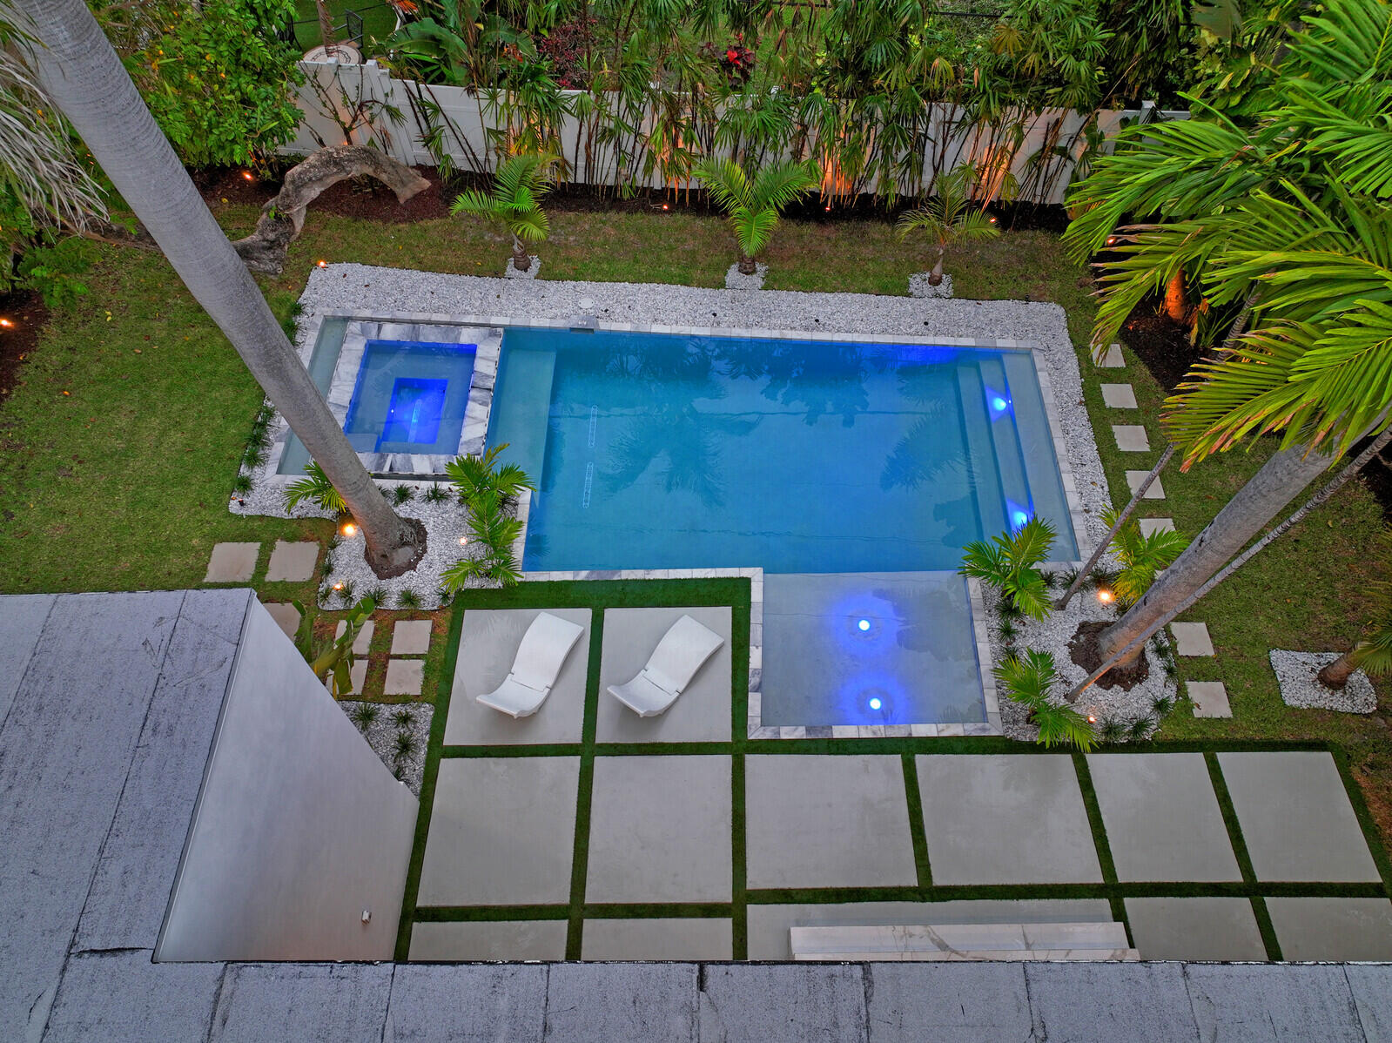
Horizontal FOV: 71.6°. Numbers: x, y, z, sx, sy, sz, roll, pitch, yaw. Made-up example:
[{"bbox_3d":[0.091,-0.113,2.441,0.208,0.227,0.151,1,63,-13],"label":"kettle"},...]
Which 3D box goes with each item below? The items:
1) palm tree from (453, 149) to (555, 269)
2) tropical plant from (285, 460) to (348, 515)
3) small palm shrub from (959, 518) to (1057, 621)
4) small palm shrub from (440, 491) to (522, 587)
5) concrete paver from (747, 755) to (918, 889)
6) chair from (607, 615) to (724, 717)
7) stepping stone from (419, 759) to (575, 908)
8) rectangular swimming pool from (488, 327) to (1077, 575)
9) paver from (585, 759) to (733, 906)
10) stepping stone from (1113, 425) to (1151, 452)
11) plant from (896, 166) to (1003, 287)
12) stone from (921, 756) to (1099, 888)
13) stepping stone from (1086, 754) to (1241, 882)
[{"bbox_3d":[-2.922,-4.769,15.234,1.600,2.000,1.450,0,57,0],"label":"palm tree"},{"bbox_3d":[-4.888,-0.408,13.031,1.200,0.920,1.050,0,57,0],"label":"tropical plant"},{"bbox_3d":[3.709,0.662,11.476,1.150,1.060,1.100,-1,55,2],"label":"small palm shrub"},{"bbox_3d":[-2.654,0.314,11.997,1.100,1.100,1.100,-1,55,2],"label":"small palm shrub"},{"bbox_3d":[1.510,3.422,11.069,1.870,0.080,1.514,0,57,0],"label":"concrete paver"},{"bbox_3d":[-0.344,1.754,11.687,0.610,0.740,1.525,33,63,20],"label":"chair"},{"bbox_3d":[-2.106,3.358,10.519,1.609,0.060,1.590,-1,55,2],"label":"stepping stone"},{"bbox_3d":[1.022,-0.840,14.119,8.000,1.300,4.400,-1,55,2],"label":"rectangular swimming pool"},{"bbox_3d":[-0.375,3.328,10.459,1.551,0.060,1.590,-1,55,2],"label":"paver"},{"bbox_3d":[6.333,-1.191,14.047,0.460,0.050,0.465,0,57,0],"label":"stepping stone"},{"bbox_3d":[3.795,-4.357,14.512,1.500,1.920,1.400,-1,55,2],"label":"plant"},{"bbox_3d":[3.543,3.404,11.067,1.868,0.080,1.478,0,57,0],"label":"stone"},{"bbox_3d":[5.337,3.385,11.067,1.379,0.080,1.465,0,57,0],"label":"stepping stone"}]

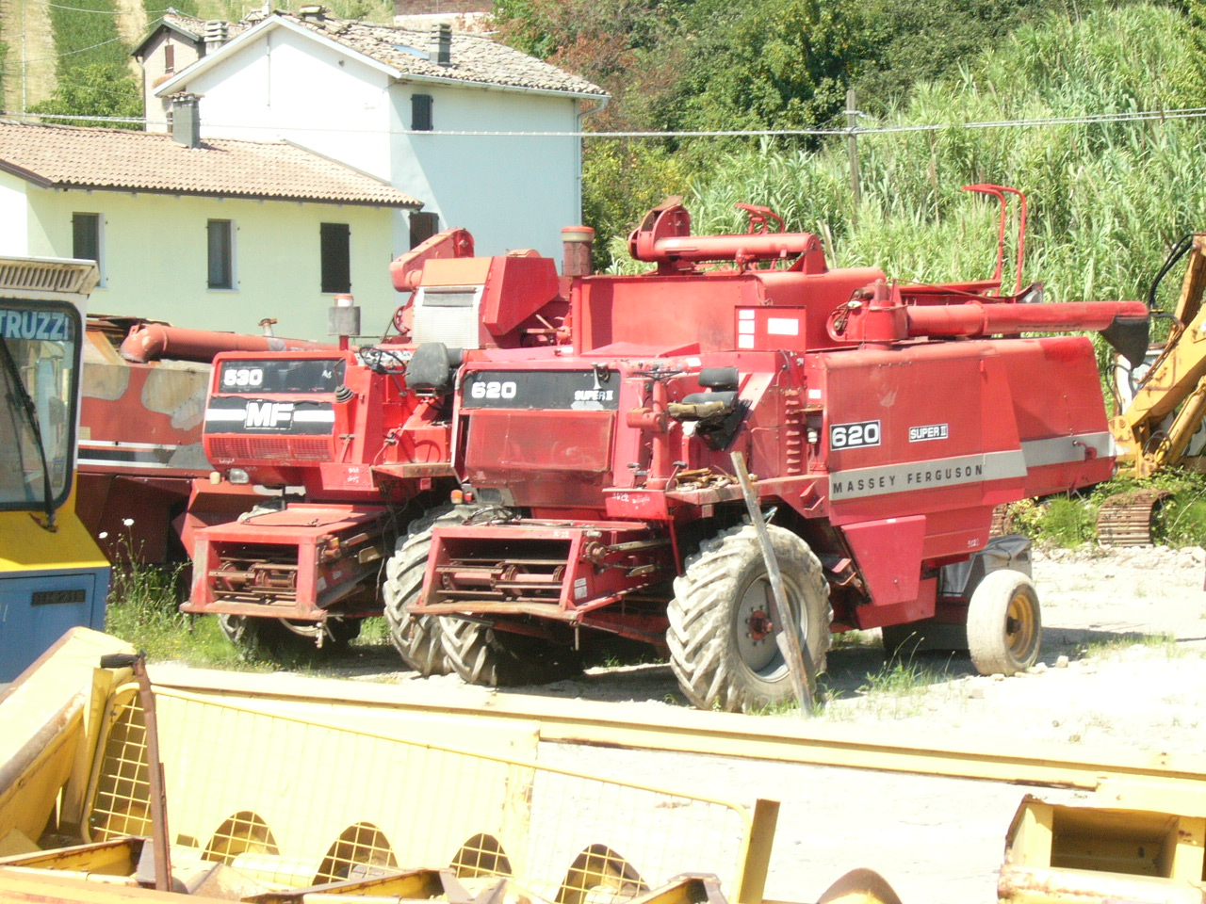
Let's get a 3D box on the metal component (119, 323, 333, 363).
[{"bbox_3d":[-3.380,-0.954,34.532,3.010,0.400,0.350,5,0,-25],"label":"metal component"}]

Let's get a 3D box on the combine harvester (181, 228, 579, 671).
[{"bbox_3d":[-0.909,-0.128,32.738,2.800,3.950,6.800,2,5,42],"label":"combine harvester"}]

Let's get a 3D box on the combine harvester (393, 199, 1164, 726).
[{"bbox_3d":[1.505,-0.155,29.789,3.237,4.251,7.264,2,5,42],"label":"combine harvester"}]

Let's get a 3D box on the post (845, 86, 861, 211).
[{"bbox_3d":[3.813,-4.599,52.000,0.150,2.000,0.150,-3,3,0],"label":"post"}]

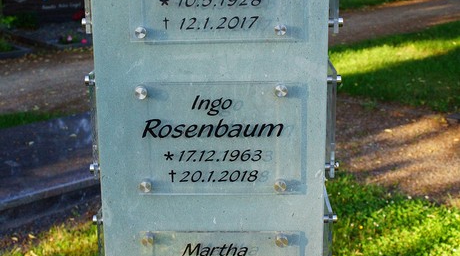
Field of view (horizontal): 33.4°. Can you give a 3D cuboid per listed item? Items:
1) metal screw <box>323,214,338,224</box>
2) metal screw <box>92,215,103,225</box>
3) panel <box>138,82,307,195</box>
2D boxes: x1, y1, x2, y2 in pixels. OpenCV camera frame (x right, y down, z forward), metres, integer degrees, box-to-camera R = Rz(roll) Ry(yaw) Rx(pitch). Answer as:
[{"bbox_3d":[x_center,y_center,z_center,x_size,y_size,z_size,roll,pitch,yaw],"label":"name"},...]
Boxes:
[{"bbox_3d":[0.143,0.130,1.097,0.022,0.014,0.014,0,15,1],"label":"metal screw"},{"bbox_3d":[-0.187,0.131,1.105,0.022,0.014,0.014,0,15,1],"label":"metal screw"},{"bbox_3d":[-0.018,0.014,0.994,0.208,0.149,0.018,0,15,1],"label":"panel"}]

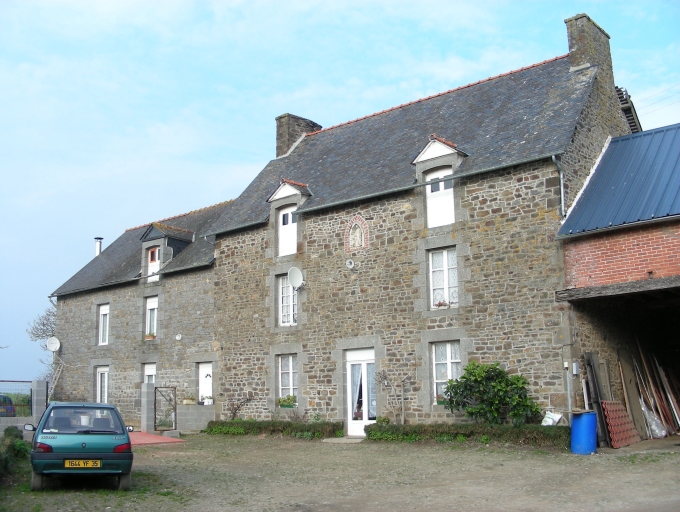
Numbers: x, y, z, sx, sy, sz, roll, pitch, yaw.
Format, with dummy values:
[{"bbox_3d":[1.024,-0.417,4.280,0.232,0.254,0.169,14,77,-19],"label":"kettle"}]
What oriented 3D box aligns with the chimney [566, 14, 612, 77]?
[{"bbox_3d":[7.420,-6.017,22.122,0.640,1.620,1.980,-10,-15,38],"label":"chimney"}]

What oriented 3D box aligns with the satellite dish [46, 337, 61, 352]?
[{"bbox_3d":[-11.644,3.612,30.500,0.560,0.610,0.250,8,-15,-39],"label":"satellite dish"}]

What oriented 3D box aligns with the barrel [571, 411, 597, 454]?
[{"bbox_3d":[5.392,3.914,16.642,0.570,0.920,0.570,-10,-15,38],"label":"barrel"}]

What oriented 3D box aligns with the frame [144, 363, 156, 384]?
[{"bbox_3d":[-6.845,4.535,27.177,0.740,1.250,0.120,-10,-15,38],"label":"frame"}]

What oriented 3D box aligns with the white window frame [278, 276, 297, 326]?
[{"bbox_3d":[-1.502,1.390,23.470,0.960,1.588,0.120,-10,-15,38],"label":"white window frame"}]

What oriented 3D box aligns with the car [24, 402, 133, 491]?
[{"bbox_3d":[-4.637,3.359,13.436,1.610,1.390,3.560,3,-12,-20],"label":"car"}]

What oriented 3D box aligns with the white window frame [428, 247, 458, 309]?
[{"bbox_3d":[2.850,0.620,19.965,0.970,1.609,0.120,-10,-15,38],"label":"white window frame"}]

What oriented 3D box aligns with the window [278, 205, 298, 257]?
[{"bbox_3d":[-1.555,-0.783,23.906,0.960,1.545,0.120,-10,-15,38],"label":"window"}]

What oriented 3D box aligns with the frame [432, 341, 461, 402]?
[{"bbox_3d":[2.796,3.027,19.396,0.860,1.580,0.120,-10,-15,38],"label":"frame"}]

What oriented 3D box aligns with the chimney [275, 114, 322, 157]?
[{"bbox_3d":[-1.607,-4.505,29.852,0.700,1.660,1.940,-10,-15,38],"label":"chimney"}]

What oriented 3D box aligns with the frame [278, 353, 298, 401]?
[{"bbox_3d":[-1.538,3.790,22.878,0.840,1.500,0.120,-10,-15,38],"label":"frame"}]

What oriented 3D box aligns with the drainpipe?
[{"bbox_3d":[5.246,-1.639,17.873,0.180,1.500,0.280,-10,-15,38],"label":"drainpipe"}]

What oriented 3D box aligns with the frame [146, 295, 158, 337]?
[{"bbox_3d":[-6.836,2.275,27.589,0.760,1.520,0.120,-10,-15,38],"label":"frame"}]

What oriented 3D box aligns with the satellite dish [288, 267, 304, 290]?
[{"bbox_3d":[-1.317,0.666,22.677,0.600,0.680,0.300,9,-15,-40],"label":"satellite dish"}]

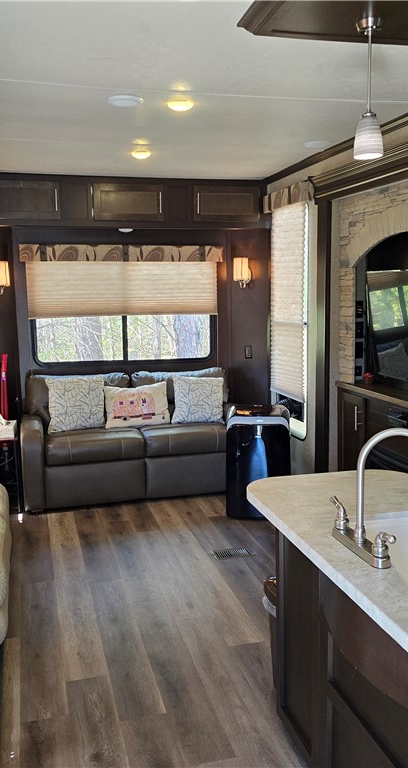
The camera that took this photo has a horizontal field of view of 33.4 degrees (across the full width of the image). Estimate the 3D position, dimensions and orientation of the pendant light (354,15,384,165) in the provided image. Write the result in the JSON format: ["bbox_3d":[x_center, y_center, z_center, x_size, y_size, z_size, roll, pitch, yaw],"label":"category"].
[{"bbox_3d":[0.543,-0.969,2.258,0.100,0.445,0.100,-2,8,-15],"label":"pendant light"}]

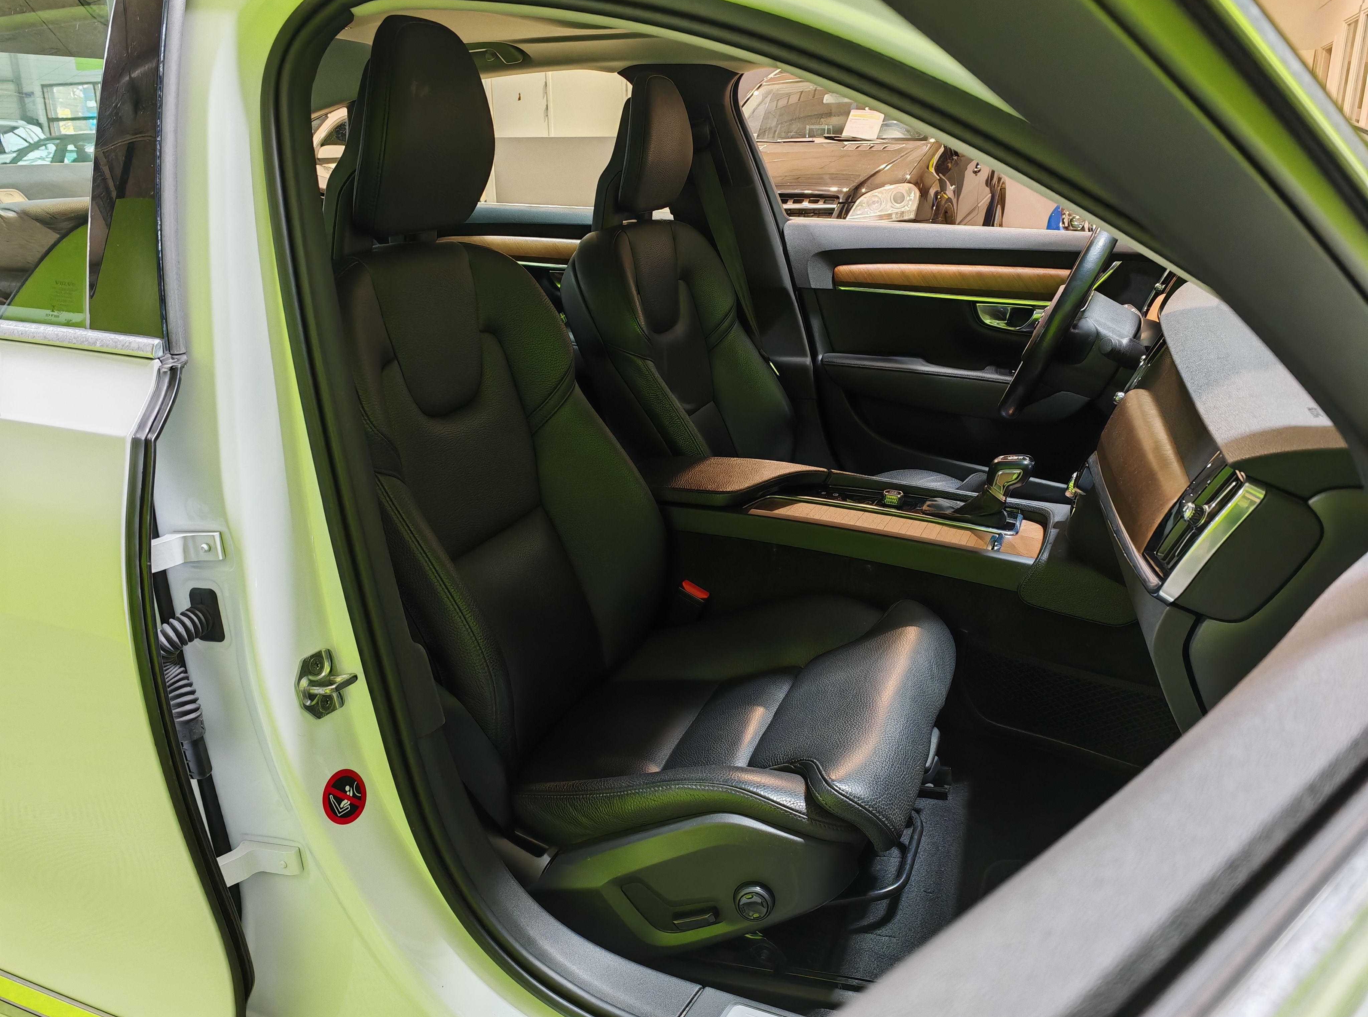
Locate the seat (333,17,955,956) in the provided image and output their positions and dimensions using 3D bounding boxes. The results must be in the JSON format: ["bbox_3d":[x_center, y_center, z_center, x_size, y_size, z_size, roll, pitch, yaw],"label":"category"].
[{"bbox_3d":[-0.057,-0.070,1.188,0.720,0.910,0.530,6,18,18],"label":"seat"}]

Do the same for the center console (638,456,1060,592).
[{"bbox_3d":[0.174,0.002,1.542,0.710,0.155,0.250,6,18,18],"label":"center console"}]

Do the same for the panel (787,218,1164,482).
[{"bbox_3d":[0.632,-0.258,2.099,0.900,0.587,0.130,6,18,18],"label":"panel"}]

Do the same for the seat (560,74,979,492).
[{"bbox_3d":[0.176,-0.277,1.865,0.700,0.910,0.530,6,18,18],"label":"seat"}]

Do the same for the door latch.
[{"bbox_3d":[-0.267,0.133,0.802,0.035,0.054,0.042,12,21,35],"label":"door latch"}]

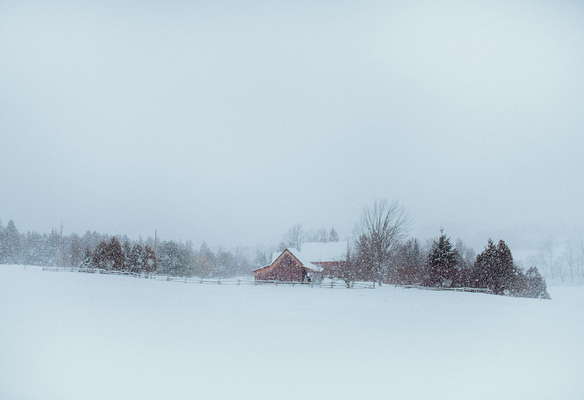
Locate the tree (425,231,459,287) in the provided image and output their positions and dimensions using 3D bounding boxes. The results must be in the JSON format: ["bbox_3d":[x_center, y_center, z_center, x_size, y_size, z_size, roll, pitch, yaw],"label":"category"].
[{"bbox_3d":[22.335,8.733,86.566,5.370,8.420,5.100,0,-6,0],"label":"tree"}]

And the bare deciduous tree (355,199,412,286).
[{"bbox_3d":[14.562,6.705,92.831,9.250,13.980,8.790,0,-6,0],"label":"bare deciduous tree"}]

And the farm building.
[{"bbox_3d":[1.600,10.351,99.969,15.500,7.200,14.000,-1,-6,8],"label":"farm building"}]

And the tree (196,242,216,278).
[{"bbox_3d":[-18.515,13.196,126.316,4.350,7.970,4.140,0,-6,0],"label":"tree"}]

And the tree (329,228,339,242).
[{"bbox_3d":[9.922,12.644,139.460,3.840,11.670,3.650,0,-6,0],"label":"tree"}]

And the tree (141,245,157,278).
[{"bbox_3d":[-24.711,10.581,100.447,2.770,5.820,2.630,0,-6,0],"label":"tree"}]

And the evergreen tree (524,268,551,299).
[{"bbox_3d":[37.939,12.742,90.141,4.060,4.900,3.850,0,-6,0],"label":"evergreen tree"}]

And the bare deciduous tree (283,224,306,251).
[{"bbox_3d":[0.728,12.340,141.506,6.570,12.810,6.240,0,-6,0],"label":"bare deciduous tree"}]

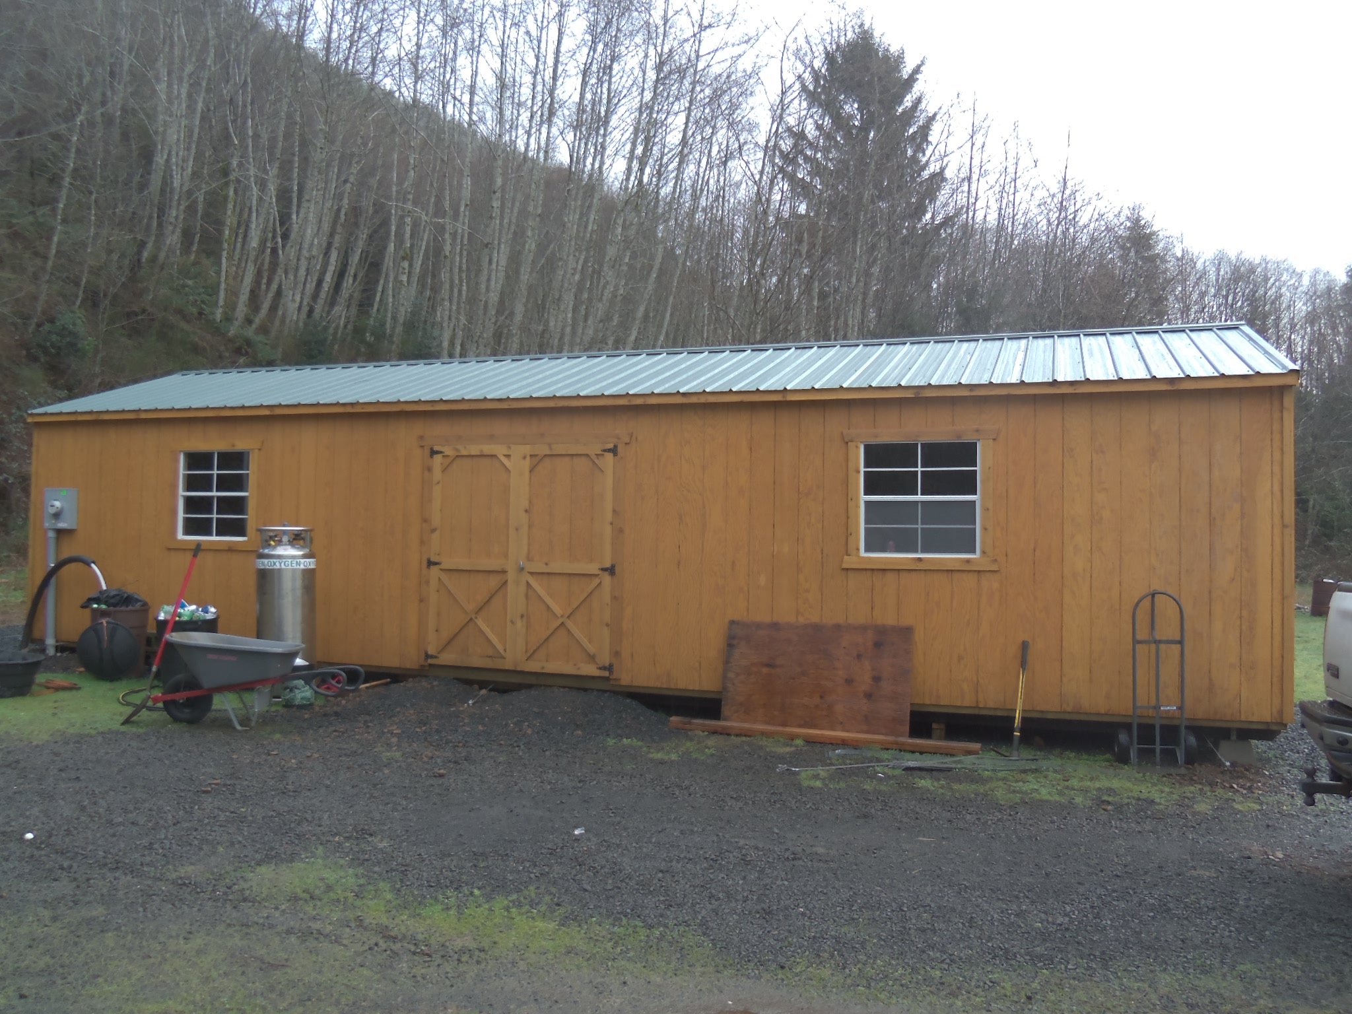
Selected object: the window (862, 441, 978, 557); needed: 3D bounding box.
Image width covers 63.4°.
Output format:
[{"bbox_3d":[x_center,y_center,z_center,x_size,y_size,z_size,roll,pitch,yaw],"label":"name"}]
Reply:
[{"bbox_3d":[1.923,-0.058,8.639,0.910,0.912,0.070,0,-2,18],"label":"window"}]

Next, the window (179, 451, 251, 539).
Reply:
[{"bbox_3d":[-4.601,-0.119,10.906,0.910,0.890,0.080,0,-2,20],"label":"window"}]

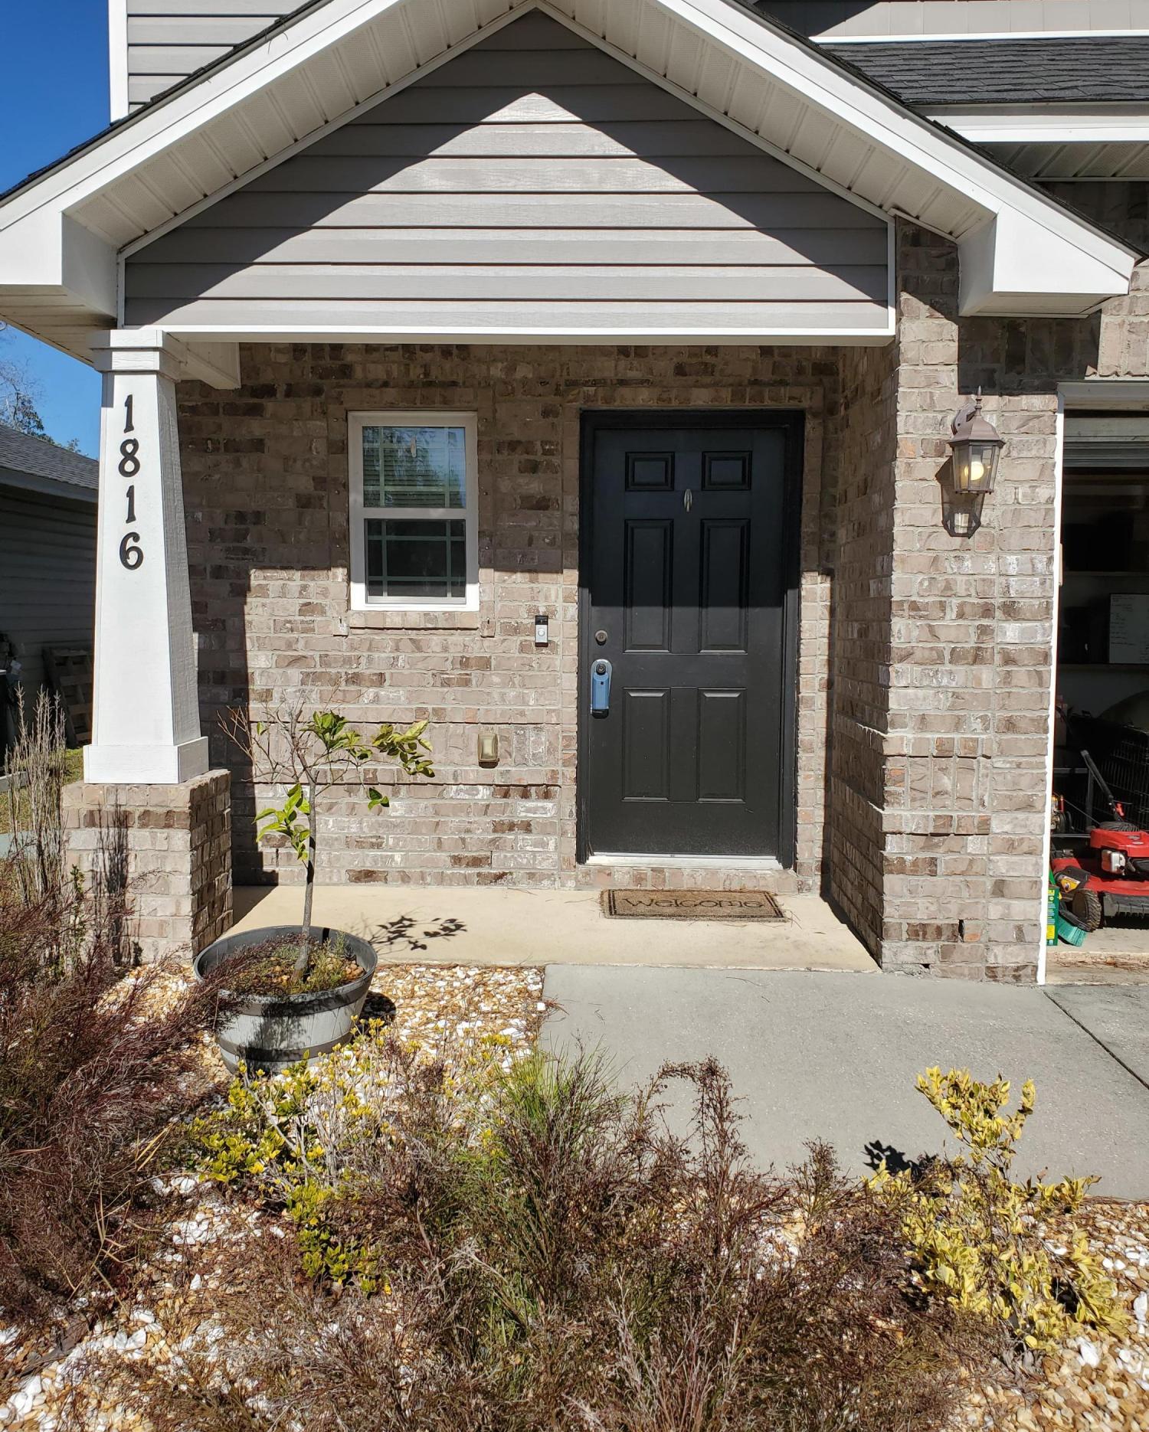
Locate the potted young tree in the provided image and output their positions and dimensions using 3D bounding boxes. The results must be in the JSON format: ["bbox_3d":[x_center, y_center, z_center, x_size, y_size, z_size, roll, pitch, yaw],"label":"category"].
[{"bbox_3d":[-0.790,0.526,3.547,0.710,1.100,0.600,1,4,1],"label":"potted young tree"}]

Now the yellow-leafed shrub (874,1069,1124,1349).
[{"bbox_3d":[0.826,0.980,2.305,0.450,0.460,0.400,1,4,1],"label":"yellow-leafed shrub"}]

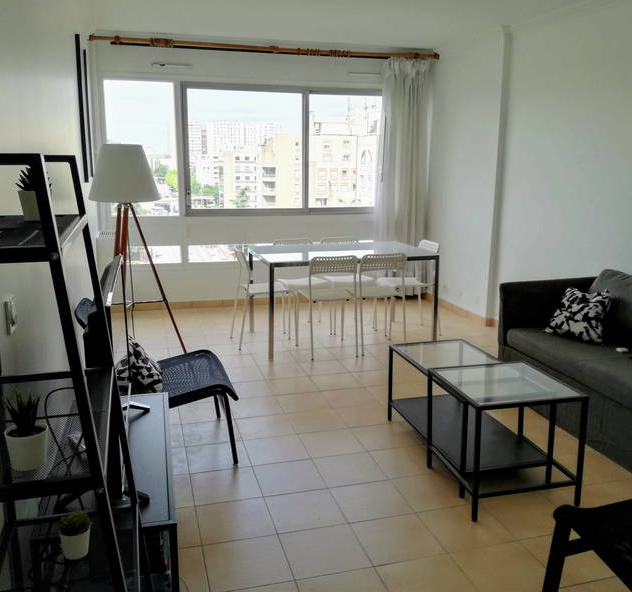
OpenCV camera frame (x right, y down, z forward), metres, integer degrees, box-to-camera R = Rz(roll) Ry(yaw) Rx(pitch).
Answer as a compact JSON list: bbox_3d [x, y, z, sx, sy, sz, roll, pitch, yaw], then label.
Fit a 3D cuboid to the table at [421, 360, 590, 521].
[{"bbox_3d":[0.828,0.624,2.762,0.500,0.500,0.495,-3,12,-13],"label":"table"}]

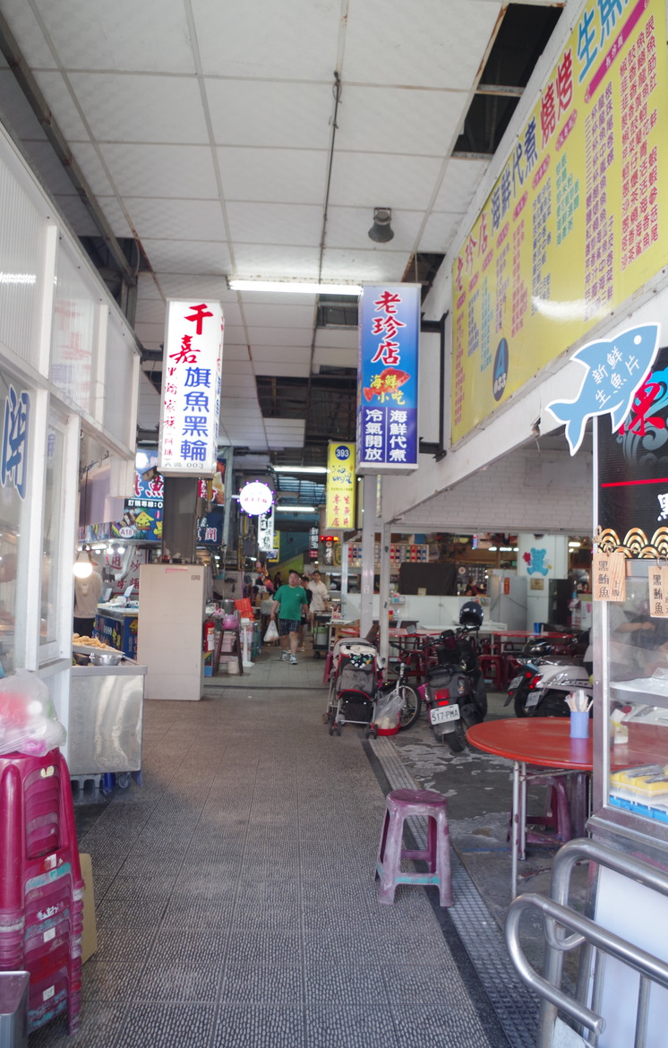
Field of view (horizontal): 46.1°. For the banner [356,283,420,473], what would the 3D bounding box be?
[{"bbox_3d":[0.363,-0.969,5.335,0.400,1.220,0.300,2,-4,-3],"label":"banner"}]

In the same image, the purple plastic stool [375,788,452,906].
[{"bbox_3d":[0.394,1.552,3.836,0.350,0.460,0.340,1,-4,5],"label":"purple plastic stool"}]

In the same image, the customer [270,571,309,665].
[{"bbox_3d":[-0.771,1.583,13.755,0.680,1.640,0.500,1,-4,2],"label":"customer"}]

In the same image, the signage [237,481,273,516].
[{"bbox_3d":[-1.272,-0.416,12.802,0.560,0.560,0.120,1,-4,-3],"label":"signage"}]

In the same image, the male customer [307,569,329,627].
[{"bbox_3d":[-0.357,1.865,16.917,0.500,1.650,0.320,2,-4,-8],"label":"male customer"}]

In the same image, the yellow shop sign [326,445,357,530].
[{"bbox_3d":[0.104,-0.537,11.505,0.390,1.220,0.270,2,-4,-3],"label":"yellow shop sign"}]

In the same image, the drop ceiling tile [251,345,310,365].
[{"bbox_3d":[-0.520,-1.698,7.850,0.605,0.020,0.585,2,-4,-3],"label":"drop ceiling tile"}]

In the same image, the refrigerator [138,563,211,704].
[{"bbox_3d":[-1.990,1.329,9.747,0.765,1.612,0.570,1,-4,-3],"label":"refrigerator"}]

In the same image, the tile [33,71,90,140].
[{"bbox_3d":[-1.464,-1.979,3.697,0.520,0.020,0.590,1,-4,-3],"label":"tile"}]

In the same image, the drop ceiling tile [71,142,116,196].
[{"bbox_3d":[-1.531,-1.931,4.253,0.593,0.020,0.569,1,-4,-3],"label":"drop ceiling tile"}]

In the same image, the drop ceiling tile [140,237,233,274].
[{"bbox_3d":[-1.008,-1.873,5.506,0.605,0.020,0.585,2,-4,-3],"label":"drop ceiling tile"}]

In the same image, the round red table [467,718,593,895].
[{"bbox_3d":[1.271,1.421,3.794,1.220,0.750,1.220,1,-4,0],"label":"round red table"}]

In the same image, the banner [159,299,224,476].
[{"bbox_3d":[-1.028,-0.966,5.675,0.373,1.232,0.300,1,-4,-3],"label":"banner"}]

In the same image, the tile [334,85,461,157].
[{"bbox_3d":[0.307,-1.931,3.779,0.593,0.020,0.569,1,-4,-3],"label":"tile"}]

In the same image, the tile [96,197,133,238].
[{"bbox_3d":[-1.588,-1.930,4.897,0.605,0.020,0.585,2,-4,-3],"label":"tile"}]

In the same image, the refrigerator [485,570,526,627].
[{"bbox_3d":[3.108,1.723,14.210,0.560,1.580,0.600,2,-4,-11],"label":"refrigerator"}]

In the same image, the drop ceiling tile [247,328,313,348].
[{"bbox_3d":[-0.488,-1.728,7.229,0.605,0.020,0.590,1,-4,-3],"label":"drop ceiling tile"}]

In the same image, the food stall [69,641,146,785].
[{"bbox_3d":[-1.831,1.441,6.079,0.660,0.880,1.100,2,-4,-15],"label":"food stall"}]

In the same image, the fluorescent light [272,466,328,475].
[{"bbox_3d":[-0.622,-1.055,15.589,1.240,0.110,0.130,1,-4,-3],"label":"fluorescent light"}]

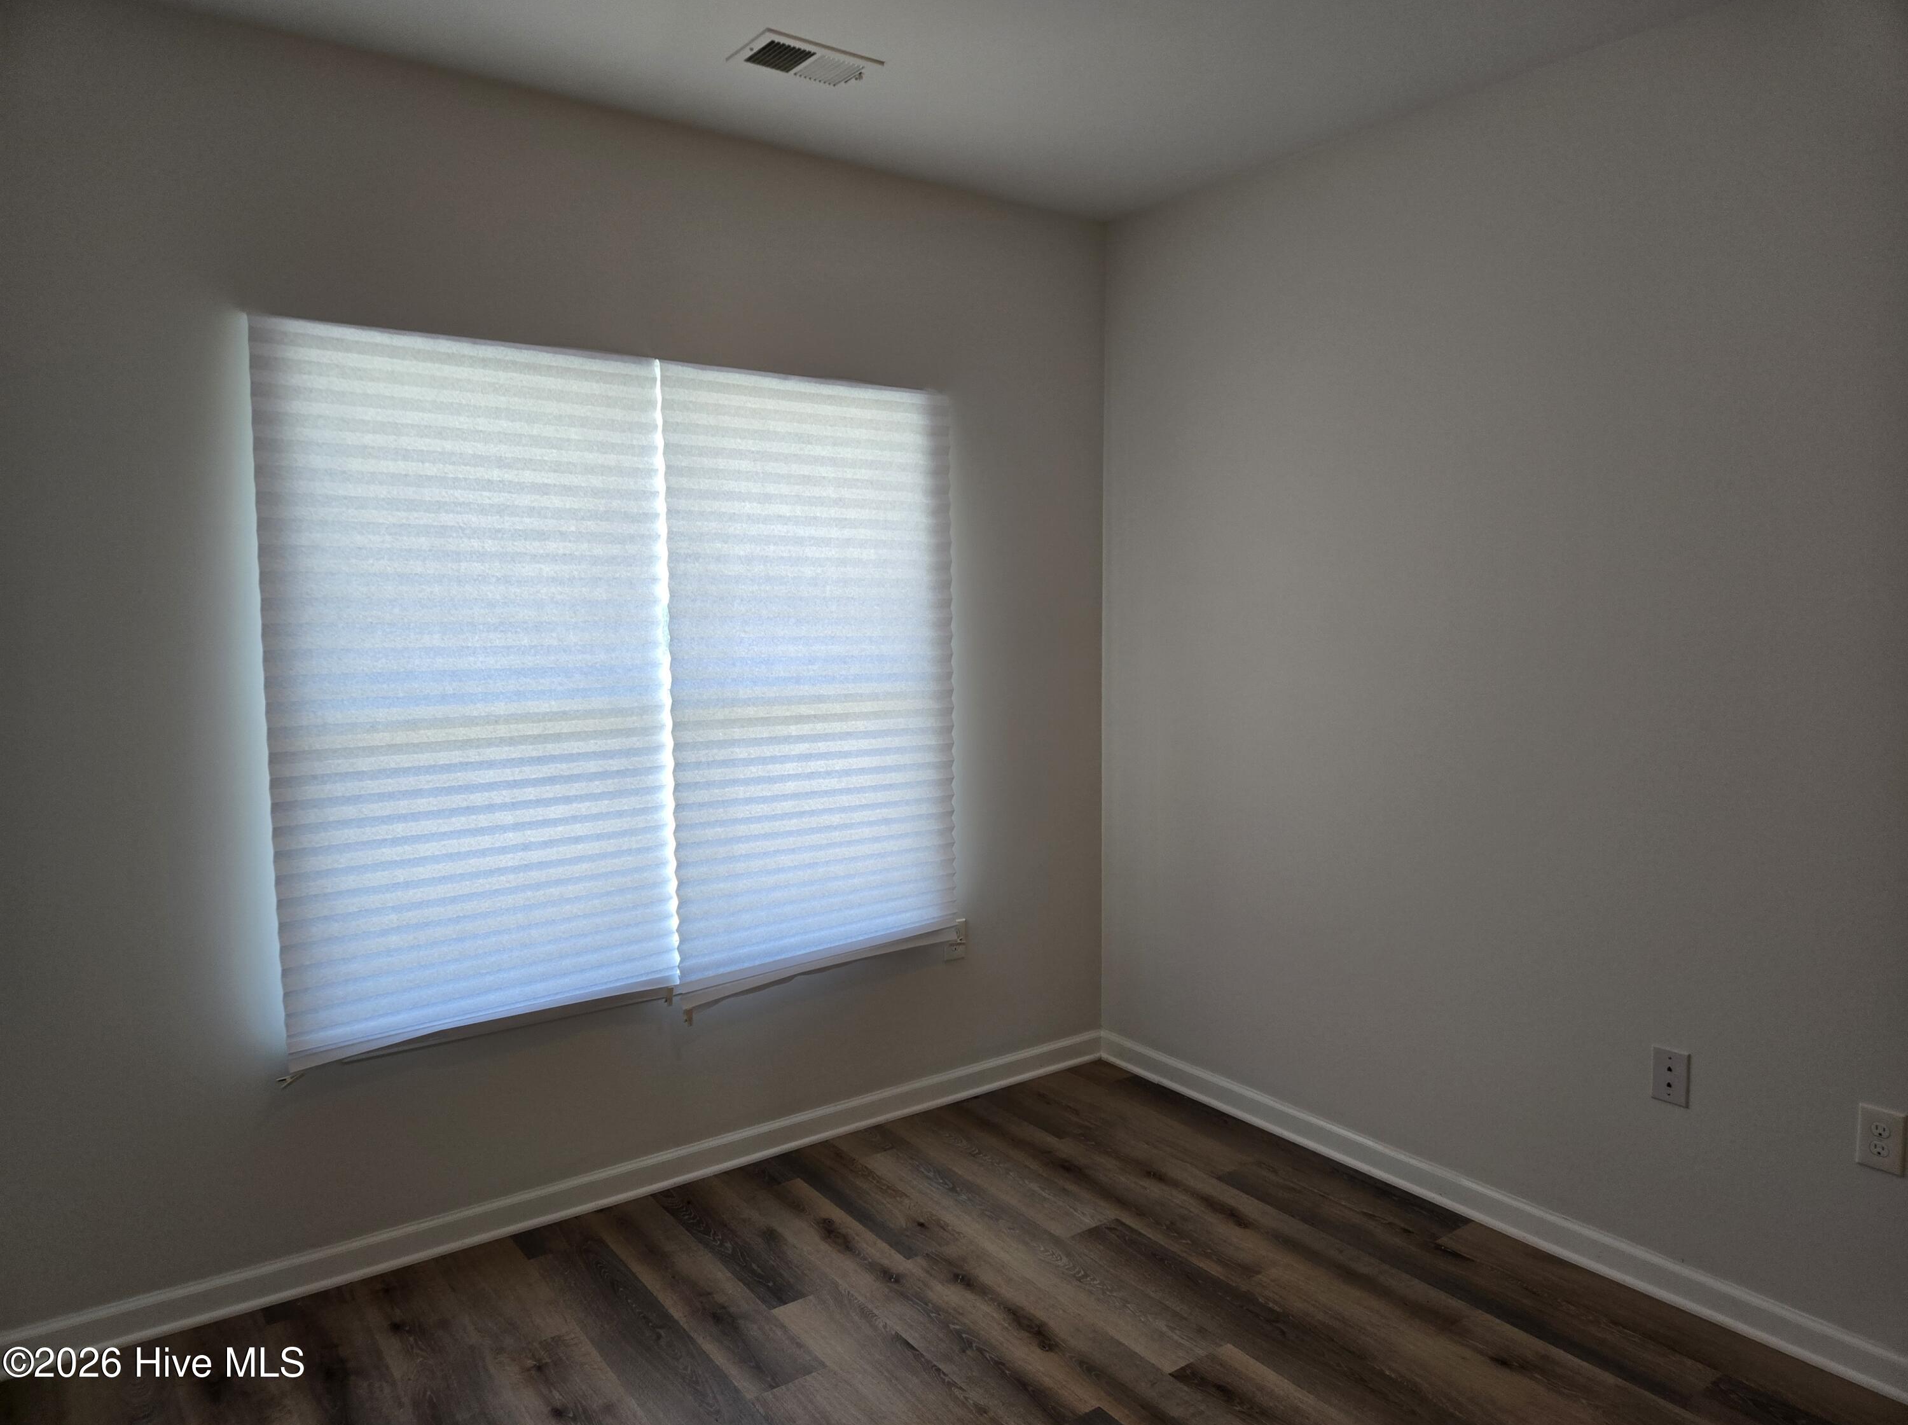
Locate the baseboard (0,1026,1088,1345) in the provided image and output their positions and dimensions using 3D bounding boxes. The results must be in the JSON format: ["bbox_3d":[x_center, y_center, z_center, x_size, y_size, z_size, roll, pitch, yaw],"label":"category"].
[{"bbox_3d":[-0.727,1.204,3.356,3.030,0.100,0.020,-4,6,-36],"label":"baseboard"}]

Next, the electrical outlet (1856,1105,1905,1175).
[{"bbox_3d":[1.775,0.818,2.427,0.009,0.115,0.071,-4,6,-36],"label":"electrical outlet"}]

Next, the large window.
[{"bbox_3d":[-0.749,-0.082,3.250,1.798,1.599,0.080,-4,6,-36],"label":"large window"}]

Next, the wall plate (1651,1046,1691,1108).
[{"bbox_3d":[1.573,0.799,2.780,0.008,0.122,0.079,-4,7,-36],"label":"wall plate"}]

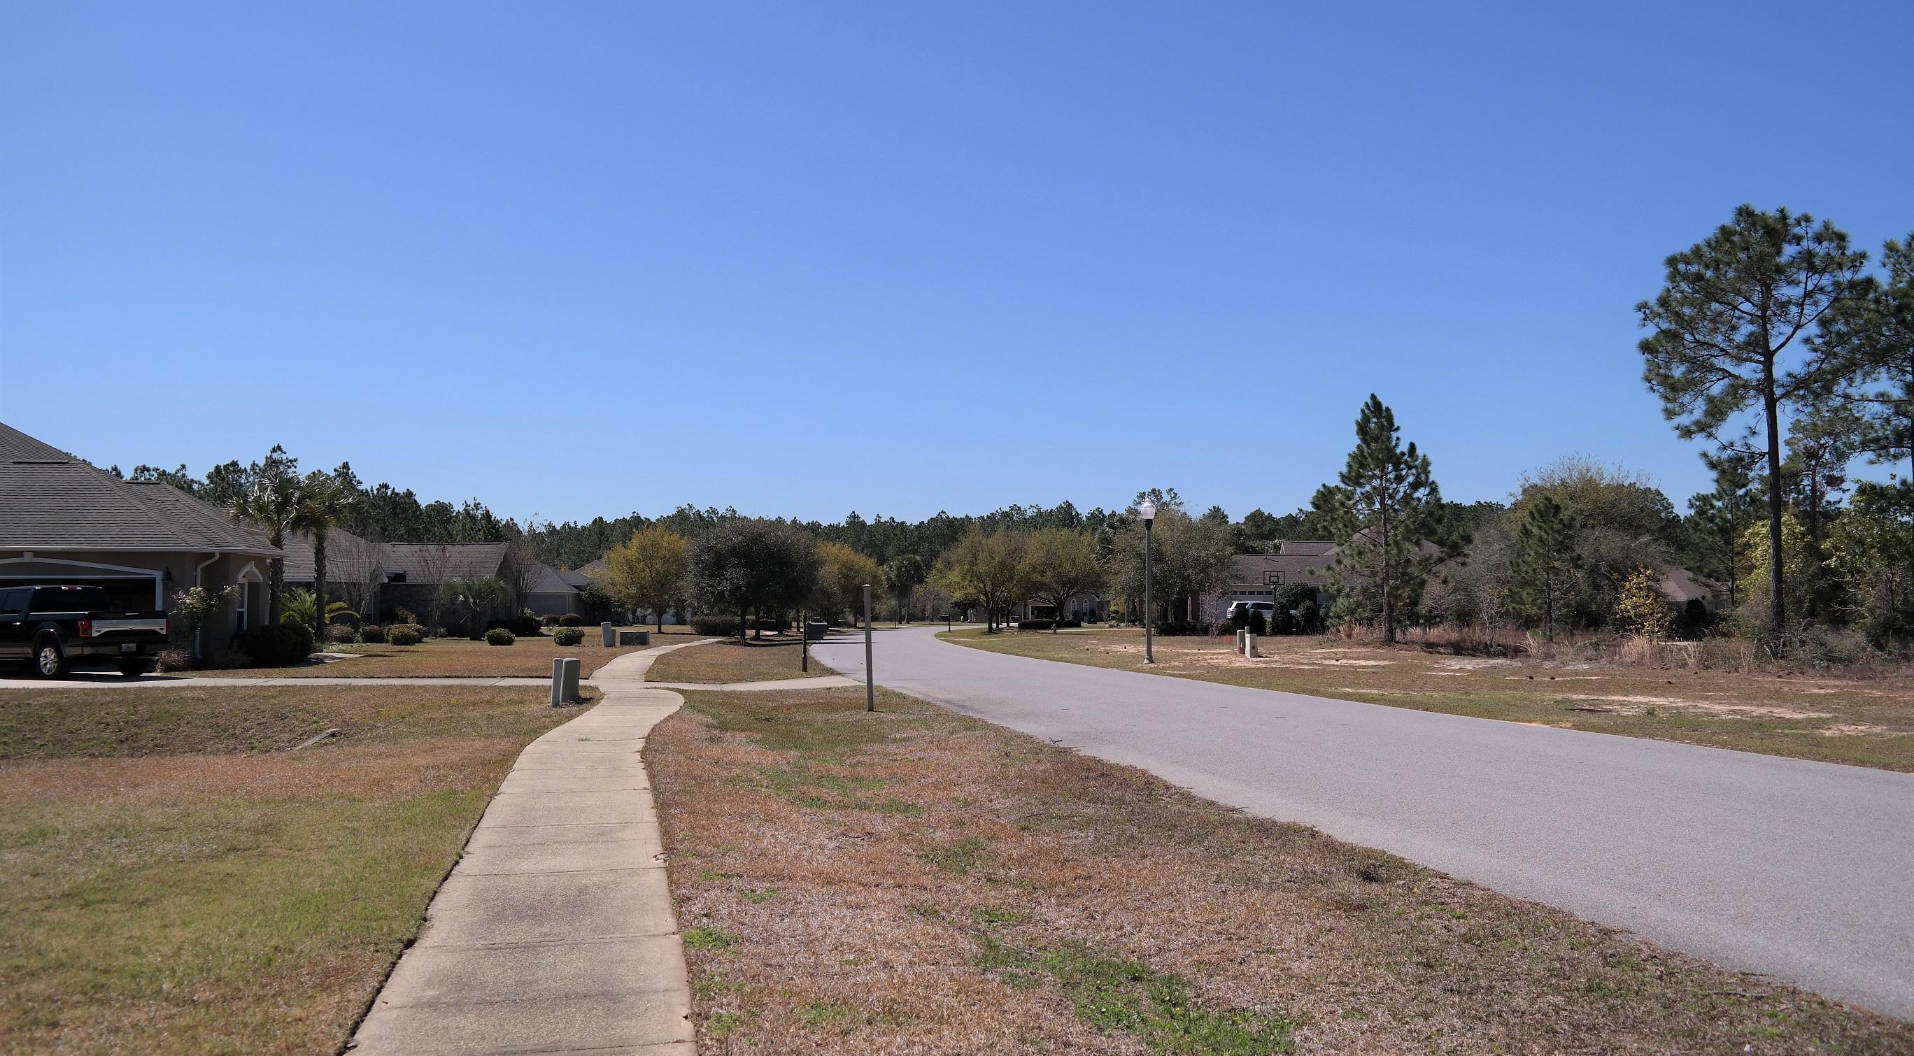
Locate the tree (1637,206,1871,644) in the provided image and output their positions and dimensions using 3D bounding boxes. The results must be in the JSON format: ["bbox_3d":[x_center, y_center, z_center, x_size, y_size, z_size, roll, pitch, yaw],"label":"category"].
[{"bbox_3d":[25.518,-3.249,46.379,7.430,14.570,7.430,0,-3,0],"label":"tree"}]

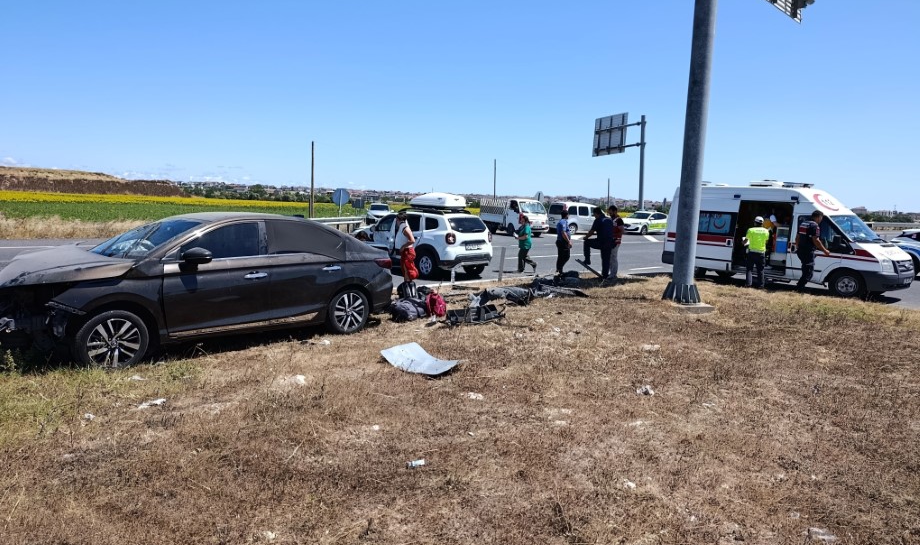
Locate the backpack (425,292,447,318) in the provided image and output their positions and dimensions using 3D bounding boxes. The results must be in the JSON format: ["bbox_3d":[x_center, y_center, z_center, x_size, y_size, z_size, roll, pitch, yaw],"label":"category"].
[{"bbox_3d":[-0.358,0.458,9.176,0.310,0.380,0.230,-1,7,-18],"label":"backpack"}]

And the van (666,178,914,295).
[{"bbox_3d":[8.392,-0.962,15.931,2.000,2.720,5.680,-4,9,-40],"label":"van"}]

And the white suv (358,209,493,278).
[{"bbox_3d":[-1.177,-0.882,16.892,4.341,1.690,1.840,8,10,44],"label":"white suv"}]

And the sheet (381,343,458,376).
[{"bbox_3d":[-0.386,0.872,6.252,0.650,0.140,0.570,6,8,31],"label":"sheet"}]

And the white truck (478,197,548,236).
[{"bbox_3d":[2.891,-3.057,33.294,1.760,2.000,4.850,-1,8,-24],"label":"white truck"}]

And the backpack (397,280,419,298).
[{"bbox_3d":[-0.851,0.342,9.969,0.330,0.430,0.250,0,7,-10],"label":"backpack"}]

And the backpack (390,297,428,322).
[{"bbox_3d":[-0.726,0.518,8.921,0.500,0.280,0.360,0,7,-15],"label":"backpack"}]

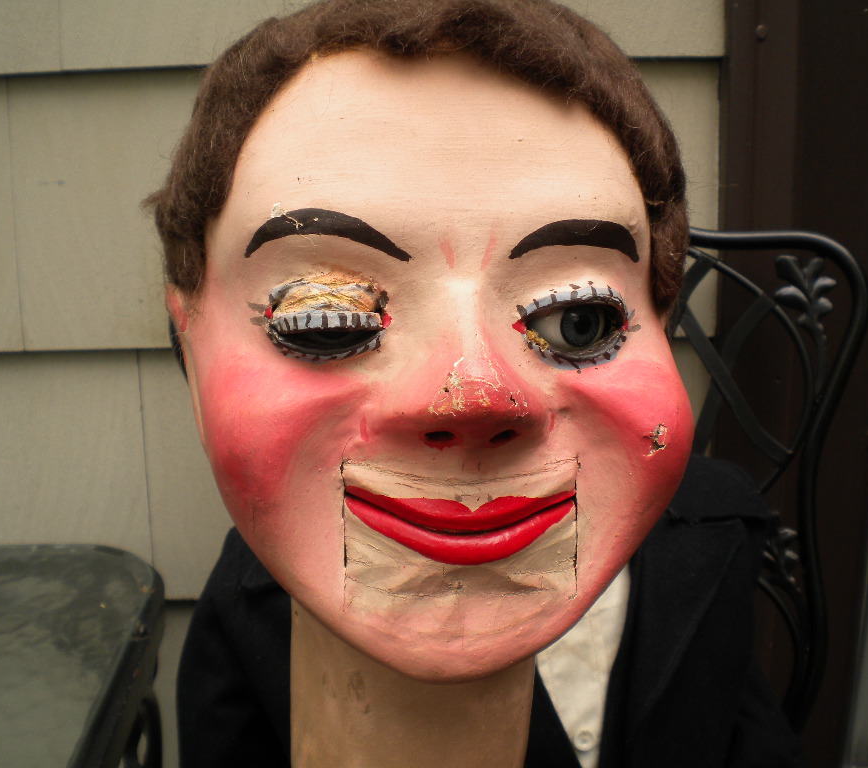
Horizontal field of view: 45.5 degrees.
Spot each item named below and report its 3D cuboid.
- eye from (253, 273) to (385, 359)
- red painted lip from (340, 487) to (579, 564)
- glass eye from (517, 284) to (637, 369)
[{"bbox_3d":[-0.041,-0.023,0.362,0.045,0.030,0.024,0,6,-10],"label":"eye"},{"bbox_3d":[0.008,0.049,0.358,0.080,0.026,0.025,0,7,-13],"label":"red painted lip"},{"bbox_3d":[0.051,-0.021,0.378,0.041,0.030,0.024,-1,7,-16],"label":"glass eye"}]

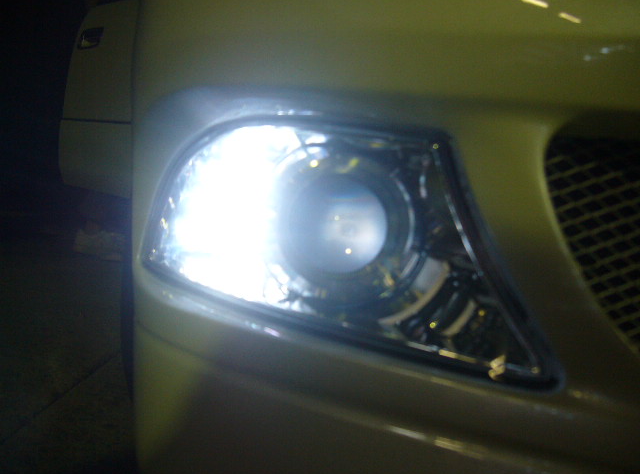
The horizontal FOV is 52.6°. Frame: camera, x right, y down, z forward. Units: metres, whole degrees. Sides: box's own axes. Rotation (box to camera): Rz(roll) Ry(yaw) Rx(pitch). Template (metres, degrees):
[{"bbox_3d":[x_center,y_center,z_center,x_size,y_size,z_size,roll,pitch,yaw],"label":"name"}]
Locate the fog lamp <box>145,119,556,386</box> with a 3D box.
[{"bbox_3d":[0.028,0.010,0.560,0.330,0.205,0.170,1,10,-4],"label":"fog lamp"}]

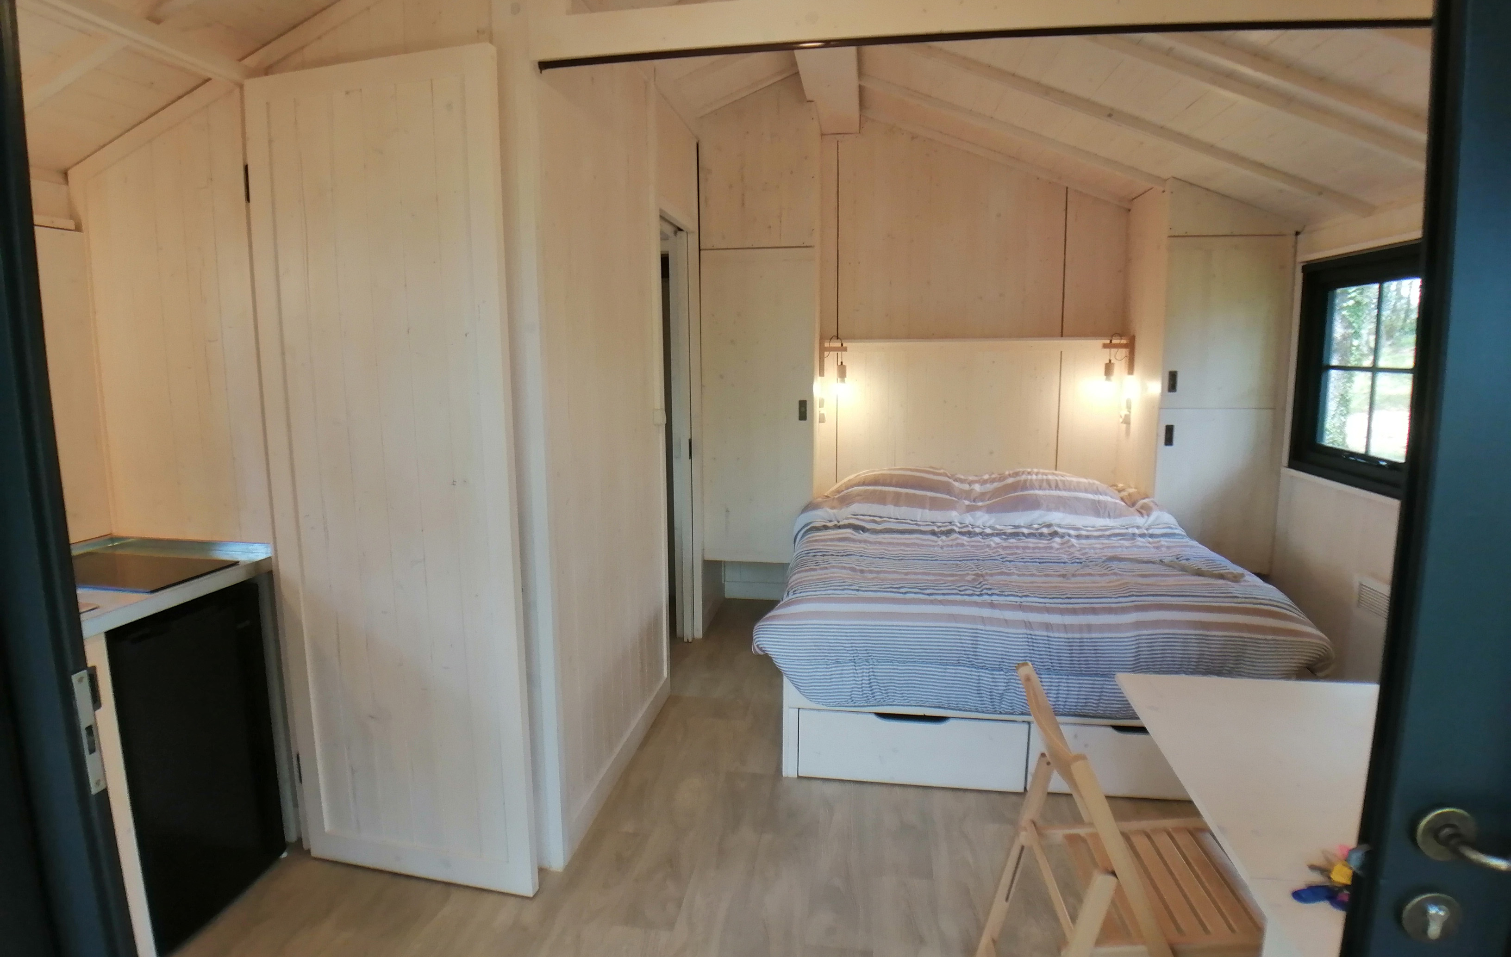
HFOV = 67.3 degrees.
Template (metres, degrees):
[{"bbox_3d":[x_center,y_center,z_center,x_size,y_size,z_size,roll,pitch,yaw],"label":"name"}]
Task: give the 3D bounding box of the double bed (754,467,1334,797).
[{"bbox_3d":[0.952,0.446,4.538,1.644,0.706,2.384,1,7,6],"label":"double bed"}]

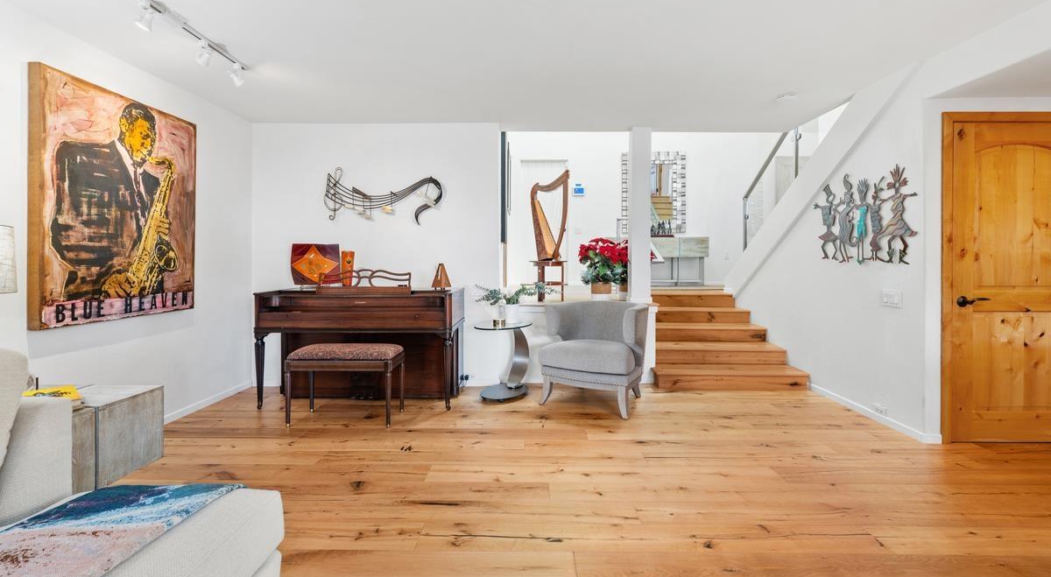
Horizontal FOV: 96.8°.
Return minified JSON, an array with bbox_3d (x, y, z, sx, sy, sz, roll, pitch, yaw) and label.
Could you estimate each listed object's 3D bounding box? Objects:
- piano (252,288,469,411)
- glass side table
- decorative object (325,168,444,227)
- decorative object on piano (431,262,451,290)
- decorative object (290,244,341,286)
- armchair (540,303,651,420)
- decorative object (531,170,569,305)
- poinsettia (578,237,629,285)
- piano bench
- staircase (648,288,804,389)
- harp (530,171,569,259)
[{"bbox_3d":[-1.331,0.483,3.916,1.540,0.915,0.600,0,2,1],"label":"piano"},{"bbox_3d":[-0.188,0.626,4.108,0.510,0.605,0.510,0,2,1],"label":"glass side table"},{"bbox_3d":[-1.270,-0.835,4.208,1.075,0.495,0.060,0,2,1],"label":"decorative object"},{"bbox_3d":[-0.710,-0.101,3.960,0.122,0.221,0.122,2,3,44],"label":"decorative object on piano"},{"bbox_3d":[-1.805,-0.193,4.012,0.440,0.372,0.090,0,2,1],"label":"decorative object"},{"bbox_3d":[0.581,0.533,3.907,0.710,0.810,0.730,1,3,29],"label":"armchair"},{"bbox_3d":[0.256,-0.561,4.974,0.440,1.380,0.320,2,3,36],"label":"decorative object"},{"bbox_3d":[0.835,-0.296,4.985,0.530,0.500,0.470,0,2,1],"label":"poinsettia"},{"bbox_3d":[-1.309,0.706,3.434,0.750,0.515,0.395,0,2,1],"label":"piano bench"},{"bbox_3d":[1.901,0.497,5.088,1.349,0.750,1.829,0,2,1],"label":"staircase"},{"bbox_3d":[0.255,-0.775,4.963,0.430,0.952,0.250,2,3,36],"label":"harp"}]

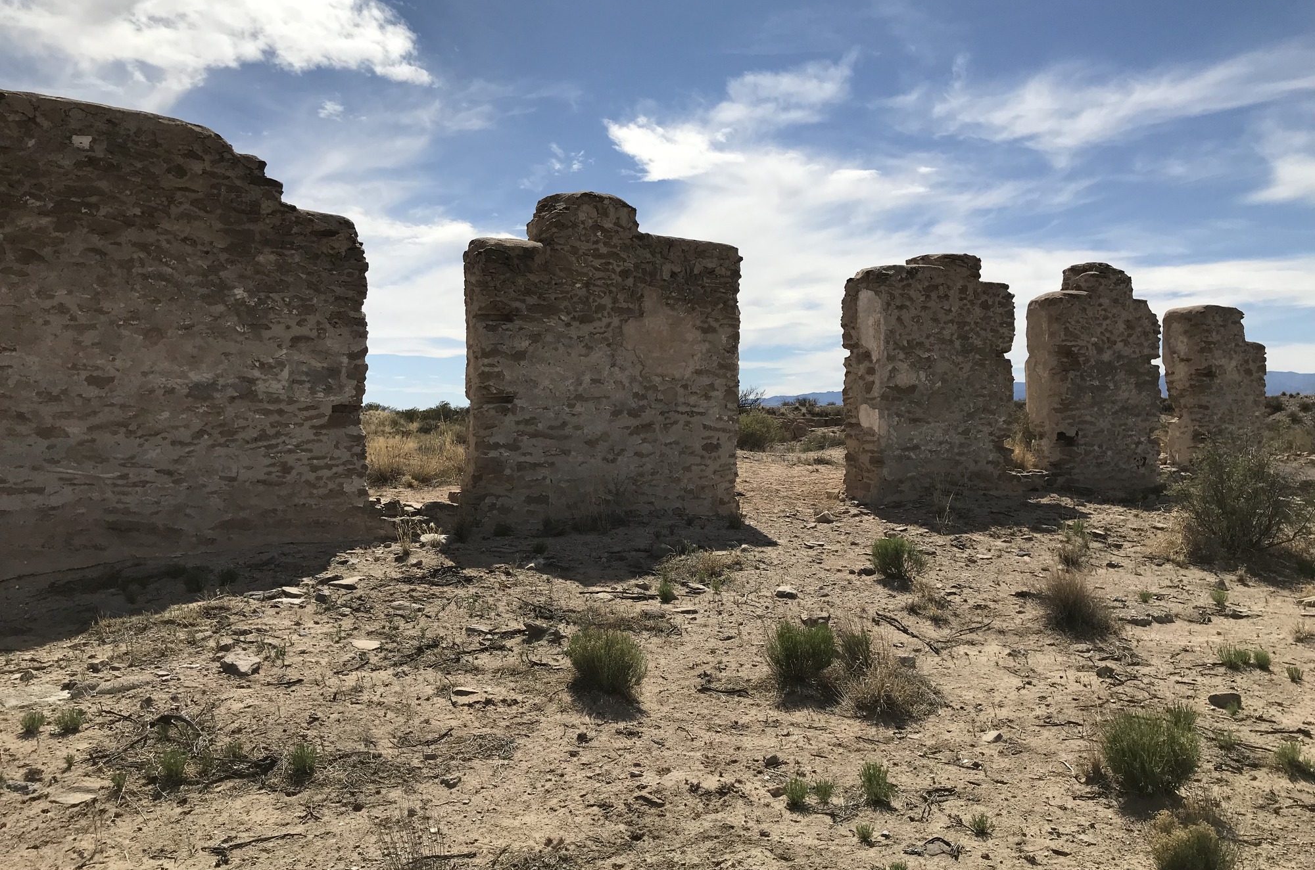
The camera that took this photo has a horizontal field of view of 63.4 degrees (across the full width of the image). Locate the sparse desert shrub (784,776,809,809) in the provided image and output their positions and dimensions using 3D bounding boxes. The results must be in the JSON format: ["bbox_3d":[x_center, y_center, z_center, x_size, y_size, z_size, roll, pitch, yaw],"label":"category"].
[{"bbox_3d":[0.525,1.344,4.027,0.097,0.102,0.092,0,1,7],"label":"sparse desert shrub"}]

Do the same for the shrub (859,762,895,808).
[{"bbox_3d":[0.839,1.333,4.066,0.136,0.152,0.129,0,2,0],"label":"shrub"}]

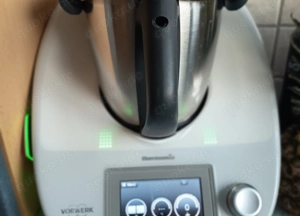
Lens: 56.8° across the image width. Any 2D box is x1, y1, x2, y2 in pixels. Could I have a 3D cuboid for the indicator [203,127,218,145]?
[{"bbox_3d":[0.076,0.035,0.350,0.015,0.004,0.023,-2,57,2],"label":"indicator"}]

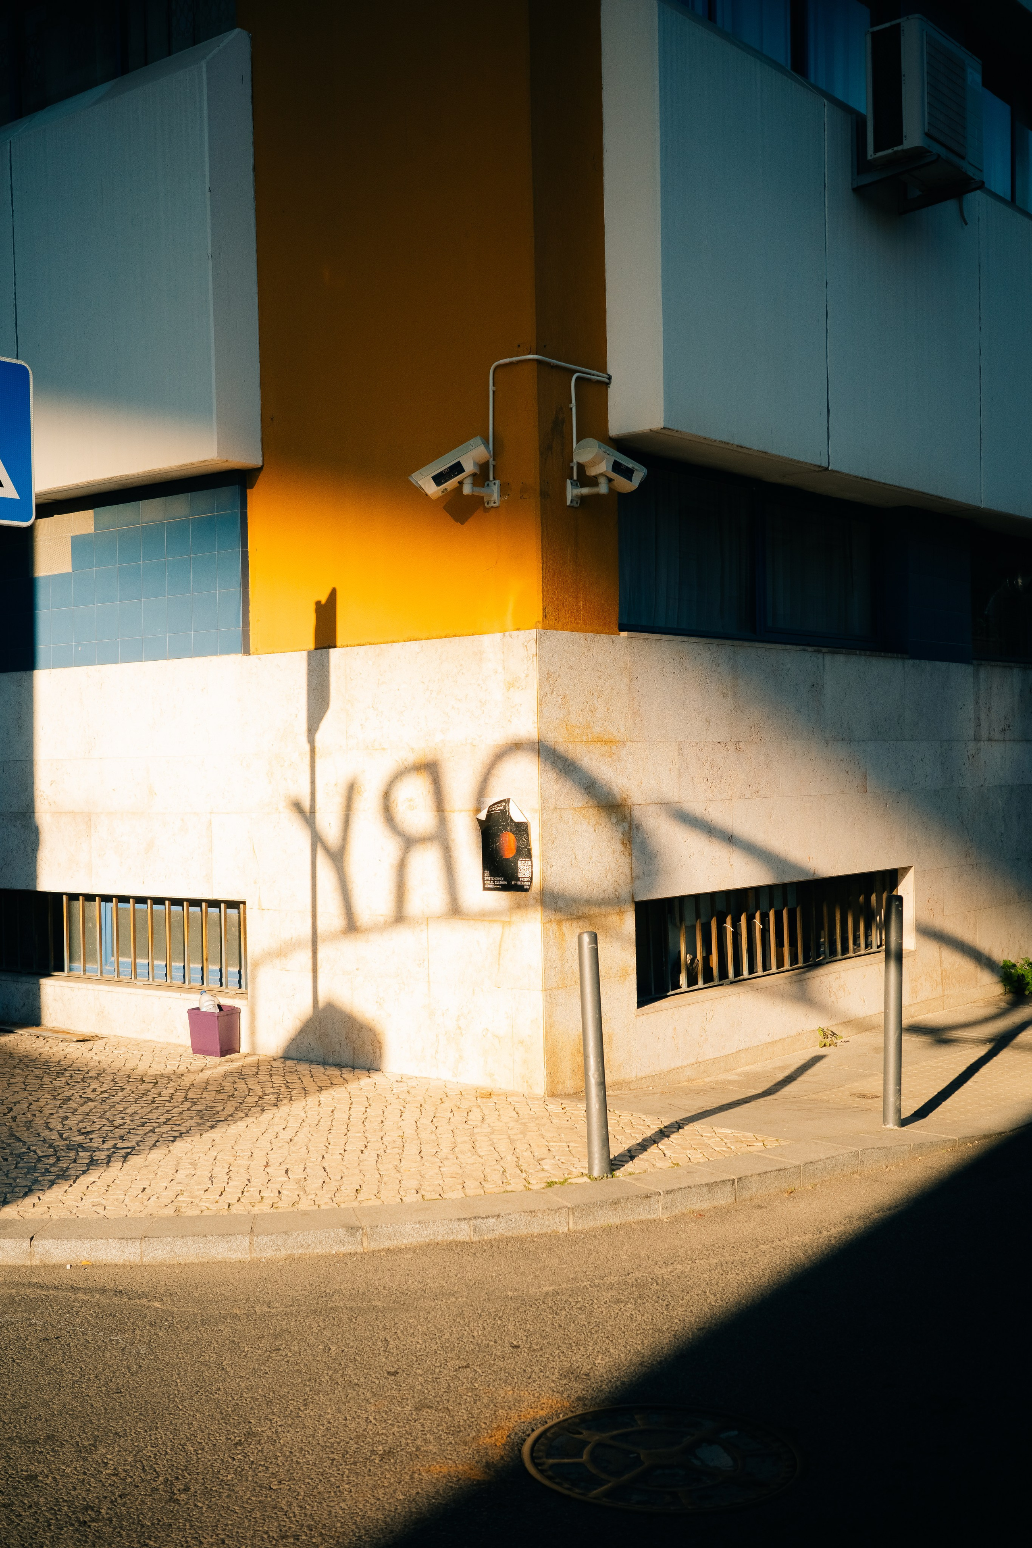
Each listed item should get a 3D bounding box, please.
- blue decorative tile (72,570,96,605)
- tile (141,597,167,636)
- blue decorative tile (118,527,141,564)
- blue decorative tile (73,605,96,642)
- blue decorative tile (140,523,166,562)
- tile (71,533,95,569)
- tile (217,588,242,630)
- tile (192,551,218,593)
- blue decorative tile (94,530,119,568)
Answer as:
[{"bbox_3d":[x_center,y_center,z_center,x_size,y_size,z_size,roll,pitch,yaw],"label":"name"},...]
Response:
[{"bbox_3d":[-2.448,-1.059,9.746,0.200,0.200,0.010,-1,1,38],"label":"blue decorative tile"},{"bbox_3d":[-1.923,-0.832,9.179,0.197,0.198,0.010,-1,0,39],"label":"tile"},{"bbox_3d":[-2.087,-1.231,9.301,0.199,0.198,0.010,-1,0,39],"label":"blue decorative tile"},{"bbox_3d":[-2.454,-0.853,9.800,0.198,0.200,0.010,-1,0,37],"label":"blue decorative tile"},{"bbox_3d":[-1.973,-1.261,9.364,0.200,0.200,0.010,-1,1,38],"label":"blue decorative tile"},{"bbox_3d":[-2.464,-1.263,9.799,0.198,0.200,0.010,-1,0,37],"label":"tile"},{"bbox_3d":[-1.465,-0.839,8.813,0.182,0.198,0.010,-1,0,39],"label":"tile"},{"bbox_3d":[-1.615,-1.037,8.929,0.194,0.198,0.010,-1,0,39],"label":"tile"},{"bbox_3d":[-2.244,-1.229,9.425,0.197,0.198,0.010,-1,0,39],"label":"blue decorative tile"}]

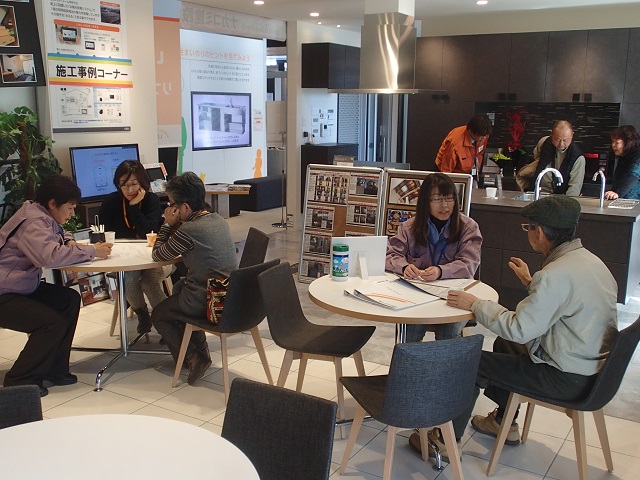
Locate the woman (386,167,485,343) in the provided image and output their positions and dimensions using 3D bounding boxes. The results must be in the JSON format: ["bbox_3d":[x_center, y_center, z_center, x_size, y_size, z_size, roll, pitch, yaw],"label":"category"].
[{"bbox_3d":[0.620,0.251,3.805,0.530,1.230,0.650,3,11,12],"label":"woman"}]

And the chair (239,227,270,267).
[{"bbox_3d":[-0.649,0.341,4.535,0.530,0.770,0.480,-4,12,-23],"label":"chair"}]

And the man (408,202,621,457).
[{"bbox_3d":[0.857,0.399,3.067,0.840,1.240,0.560,9,13,36],"label":"man"}]

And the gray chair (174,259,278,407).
[{"bbox_3d":[-0.529,0.468,3.834,0.520,0.765,0.470,9,14,37],"label":"gray chair"}]

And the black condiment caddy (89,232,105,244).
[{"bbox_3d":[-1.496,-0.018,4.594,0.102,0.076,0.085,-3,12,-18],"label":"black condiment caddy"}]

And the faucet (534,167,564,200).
[{"bbox_3d":[1.868,-0.458,5.598,0.260,0.300,0.060,-5,12,-28],"label":"faucet"}]

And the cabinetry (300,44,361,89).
[{"bbox_3d":[0.175,-2.529,10.037,0.445,0.610,0.910,7,13,31],"label":"cabinetry"}]

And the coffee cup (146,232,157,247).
[{"bbox_3d":[-1.038,0.000,4.210,0.070,0.077,0.070,1,11,0],"label":"coffee cup"}]

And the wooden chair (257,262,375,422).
[{"bbox_3d":[-0.013,0.538,3.511,0.520,0.765,0.470,5,12,22],"label":"wooden chair"}]

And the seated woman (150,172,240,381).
[{"bbox_3d":[-0.668,0.221,3.962,0.620,1.220,0.450,7,13,31],"label":"seated woman"}]

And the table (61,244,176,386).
[{"bbox_3d":[-1.208,0.416,4.158,0.900,0.725,0.900,1,11,0],"label":"table"}]

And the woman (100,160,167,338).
[{"bbox_3d":[-1.326,0.050,4.817,0.480,1.220,0.620,0,11,-3],"label":"woman"}]

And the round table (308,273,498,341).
[{"bbox_3d":[0.399,0.595,3.400,0.915,0.720,0.915,1,11,0],"label":"round table"}]

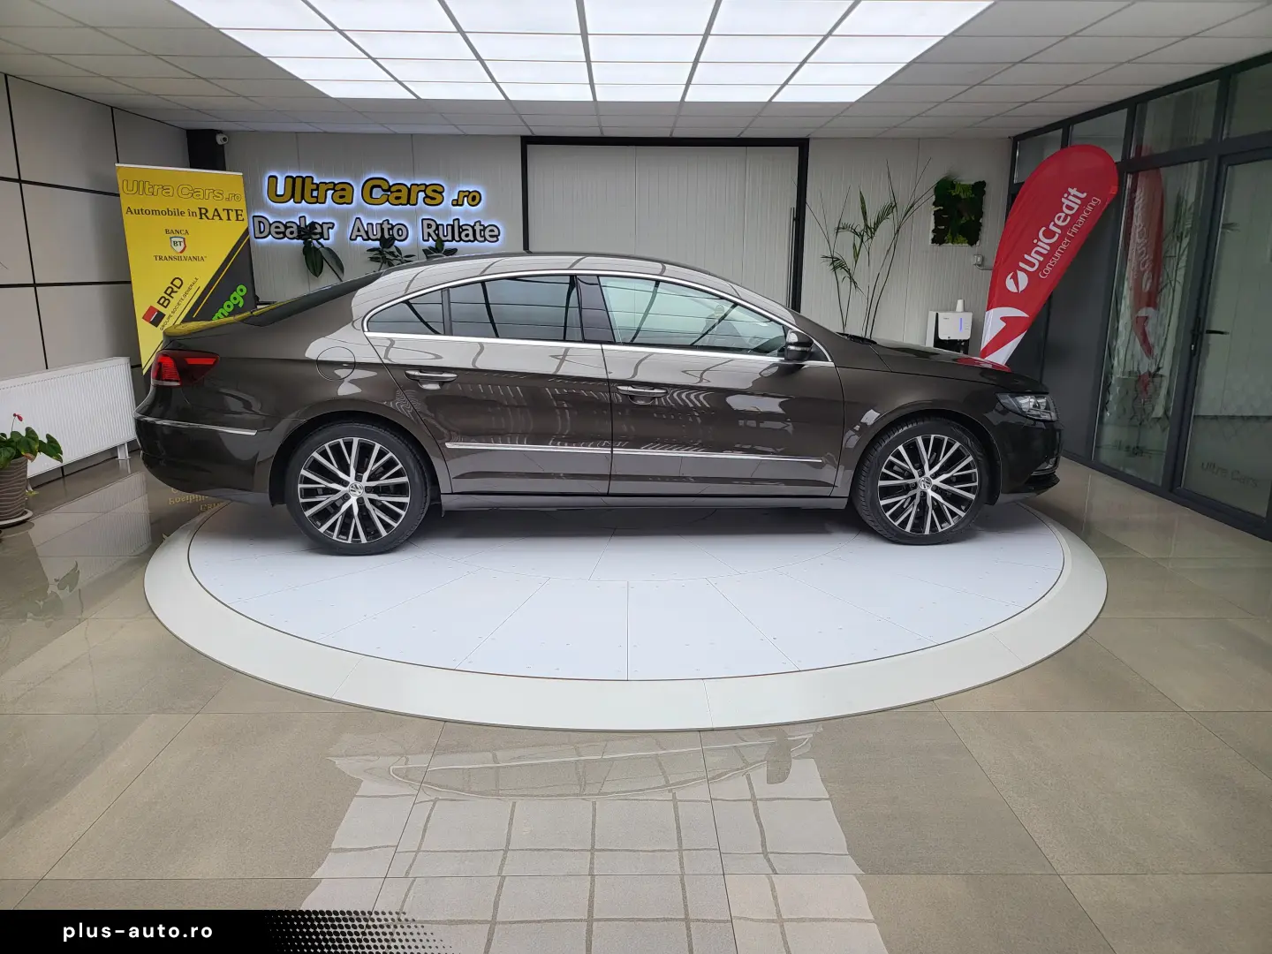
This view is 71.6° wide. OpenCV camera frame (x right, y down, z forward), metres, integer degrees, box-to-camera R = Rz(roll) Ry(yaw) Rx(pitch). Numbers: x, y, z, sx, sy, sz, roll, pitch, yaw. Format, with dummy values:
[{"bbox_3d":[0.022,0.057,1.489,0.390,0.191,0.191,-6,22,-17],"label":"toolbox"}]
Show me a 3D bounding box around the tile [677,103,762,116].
[{"bbox_3d":[0.623,-2.671,6.370,0.600,0.020,0.600,0,13,-1],"label":"tile"}]

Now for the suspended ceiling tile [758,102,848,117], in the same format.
[{"bbox_3d":[1.223,-2.670,6.377,0.600,0.020,0.600,0,13,-1],"label":"suspended ceiling tile"}]

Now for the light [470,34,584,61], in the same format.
[{"bbox_3d":[-0.559,-2.264,4.604,0.600,0.040,0.600,0,13,-1],"label":"light"}]

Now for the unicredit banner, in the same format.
[{"bbox_3d":[2.932,-1.249,6.477,0.920,2.220,0.300,11,17,39],"label":"unicredit banner"}]

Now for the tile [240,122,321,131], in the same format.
[{"bbox_3d":[-2.994,-2.966,7.471,0.600,0.020,0.560,0,13,-1],"label":"tile"}]

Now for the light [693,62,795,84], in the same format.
[{"bbox_3d":[0.634,-2.399,5.186,0.597,0.045,0.597,0,14,-1],"label":"light"}]

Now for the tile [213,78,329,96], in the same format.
[{"bbox_3d":[-2.387,-2.559,5.795,0.600,0.025,0.600,0,13,-1],"label":"tile"}]

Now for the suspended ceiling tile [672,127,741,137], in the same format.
[{"bbox_3d":[0.620,-2.940,7.515,0.600,0.020,0.560,0,13,-1],"label":"suspended ceiling tile"}]

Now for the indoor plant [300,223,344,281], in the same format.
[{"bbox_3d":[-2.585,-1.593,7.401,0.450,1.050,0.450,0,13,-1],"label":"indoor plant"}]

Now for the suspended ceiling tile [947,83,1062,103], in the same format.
[{"bbox_3d":[2.424,-2.522,5.792,0.595,0.022,0.595,0,13,-1],"label":"suspended ceiling tile"}]

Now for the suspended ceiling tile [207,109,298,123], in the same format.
[{"bbox_3d":[-2.987,-2.813,6.879,0.595,0.022,0.595,0,13,-1],"label":"suspended ceiling tile"}]

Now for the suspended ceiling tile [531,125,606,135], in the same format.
[{"bbox_3d":[-0.593,-2.940,7.478,0.595,0.022,0.595,0,13,-1],"label":"suspended ceiling tile"}]

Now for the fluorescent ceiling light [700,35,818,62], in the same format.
[{"bbox_3d":[0.641,-2.258,4.602,0.597,0.045,0.597,0,14,-1],"label":"fluorescent ceiling light"}]

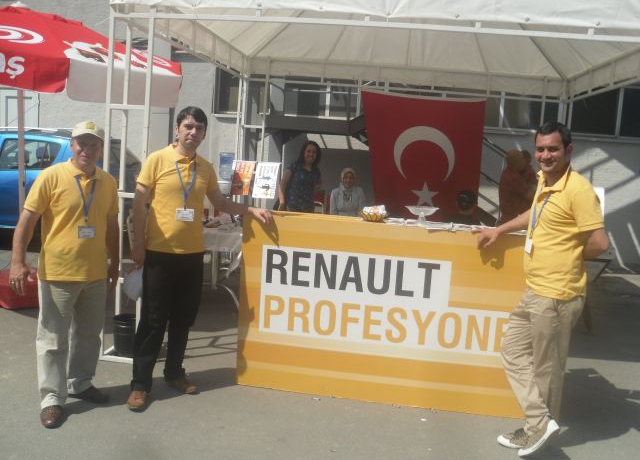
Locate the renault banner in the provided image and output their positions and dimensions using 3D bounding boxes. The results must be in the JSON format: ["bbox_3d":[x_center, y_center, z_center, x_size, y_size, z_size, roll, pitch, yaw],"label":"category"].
[{"bbox_3d":[0.504,0.538,4.019,2.030,1.140,0.070,5,7,7],"label":"renault banner"}]

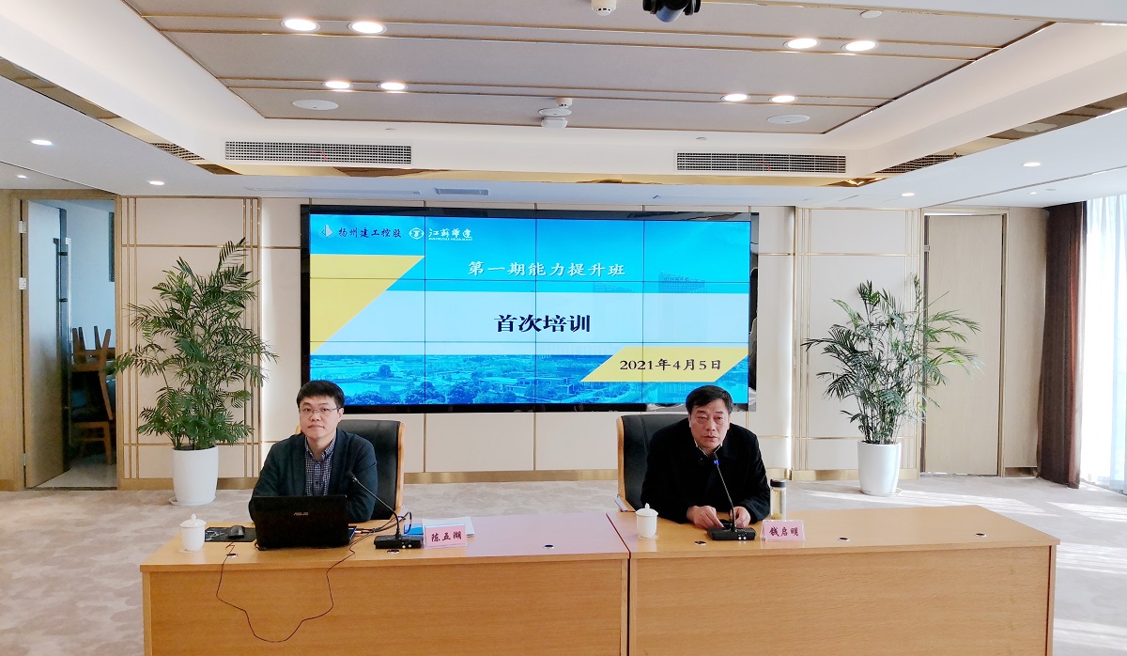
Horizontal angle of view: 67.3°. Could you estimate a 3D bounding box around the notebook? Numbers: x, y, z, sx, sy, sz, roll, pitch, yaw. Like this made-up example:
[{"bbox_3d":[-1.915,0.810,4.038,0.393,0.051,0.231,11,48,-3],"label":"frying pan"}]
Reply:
[{"bbox_3d":[-1.010,0.735,3.341,0.352,0.217,0.325,0,2,-10],"label":"notebook"}]

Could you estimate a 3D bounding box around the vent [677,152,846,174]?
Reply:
[{"bbox_3d":[1.588,-1.311,6.781,1.388,0.161,0.050,0,2,-6],"label":"vent"}]

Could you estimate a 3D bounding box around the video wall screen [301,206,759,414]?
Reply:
[{"bbox_3d":[-0.259,-0.159,7.913,4.244,1.891,0.120,0,2,-6],"label":"video wall screen"}]

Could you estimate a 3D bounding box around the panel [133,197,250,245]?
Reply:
[{"bbox_3d":[-3.284,-0.936,7.512,0.986,0.423,0.030,0,2,-6],"label":"panel"}]

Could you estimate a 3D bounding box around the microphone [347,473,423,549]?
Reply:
[{"bbox_3d":[-0.706,0.717,3.348,0.305,0.257,0.200,0,2,-6],"label":"microphone"}]

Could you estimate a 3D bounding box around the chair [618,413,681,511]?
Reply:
[{"bbox_3d":[0.569,1.010,4.264,0.560,1.085,0.660,0,2,-6],"label":"chair"}]

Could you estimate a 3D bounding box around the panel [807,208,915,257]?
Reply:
[{"bbox_3d":[2.816,-0.910,8.035,1.034,0.430,0.040,0,2,-5],"label":"panel"}]

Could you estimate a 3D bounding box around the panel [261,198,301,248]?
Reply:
[{"bbox_3d":[-2.525,-0.939,7.640,0.395,0.430,0.040,0,2,-5],"label":"panel"}]

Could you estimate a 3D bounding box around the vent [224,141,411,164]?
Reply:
[{"bbox_3d":[-1.855,-1.326,6.445,1.379,0.163,0.050,0,2,-6],"label":"vent"}]

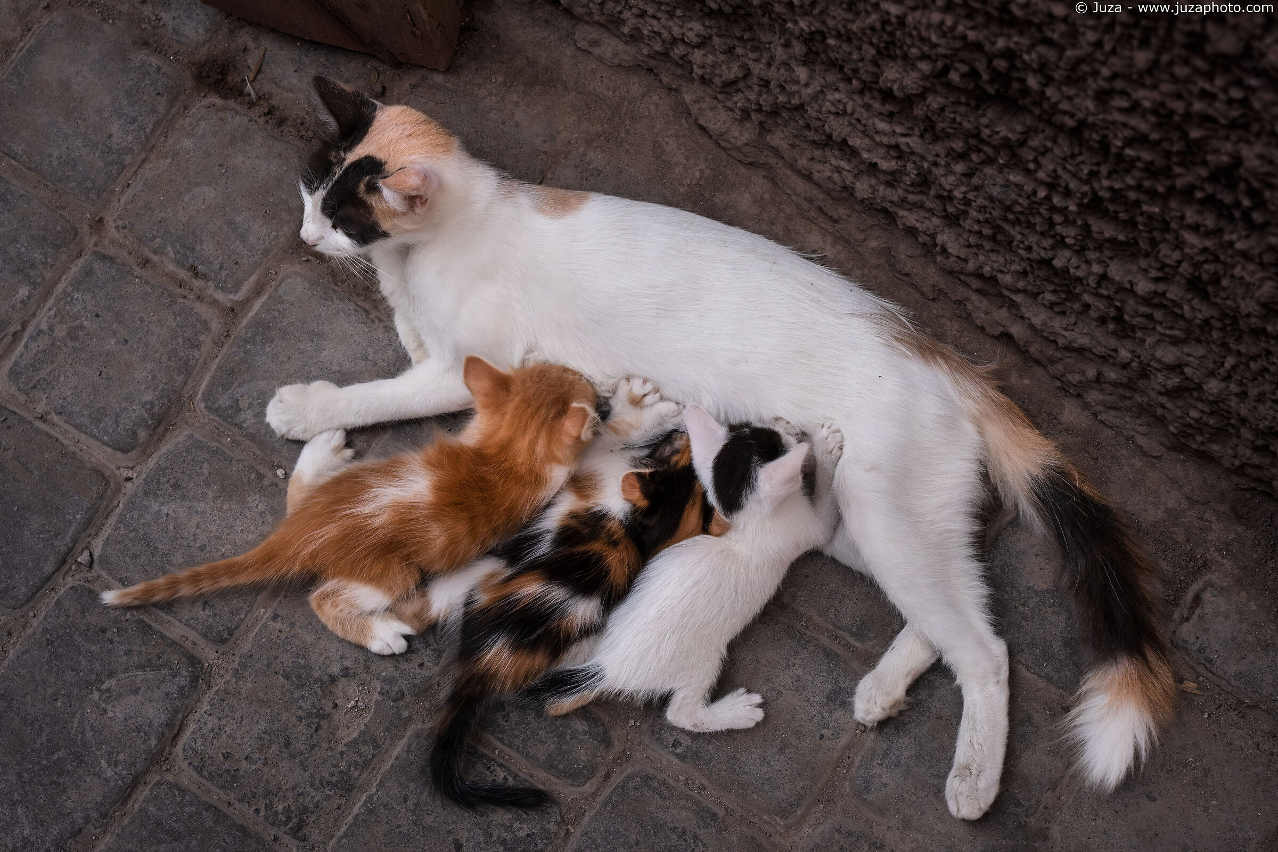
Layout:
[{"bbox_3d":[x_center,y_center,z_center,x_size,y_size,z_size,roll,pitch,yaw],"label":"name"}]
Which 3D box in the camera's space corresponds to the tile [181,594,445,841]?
[{"bbox_3d":[-0.194,0.177,1.747,0.101,0.027,0.115,31,69,6],"label":"tile"}]

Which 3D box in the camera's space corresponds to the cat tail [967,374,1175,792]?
[{"bbox_3d":[0.266,0.086,1.779,0.080,0.058,0.264,-13,71,-11],"label":"cat tail"}]

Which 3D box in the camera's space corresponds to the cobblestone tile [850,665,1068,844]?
[{"bbox_3d":[0.186,0.192,1.686,0.099,0.030,0.090,31,75,12],"label":"cobblestone tile"}]

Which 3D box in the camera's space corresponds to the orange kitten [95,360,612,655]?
[{"bbox_3d":[-0.157,0.052,1.687,0.302,0.090,0.139,-30,72,-7],"label":"orange kitten"}]

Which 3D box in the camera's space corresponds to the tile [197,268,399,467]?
[{"bbox_3d":[-0.193,-0.025,1.779,0.099,0.030,0.099,31,75,12],"label":"tile"}]

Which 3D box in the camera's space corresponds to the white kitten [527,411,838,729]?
[{"bbox_3d":[0.043,0.083,1.662,0.117,0.100,0.218,31,75,12],"label":"white kitten"}]

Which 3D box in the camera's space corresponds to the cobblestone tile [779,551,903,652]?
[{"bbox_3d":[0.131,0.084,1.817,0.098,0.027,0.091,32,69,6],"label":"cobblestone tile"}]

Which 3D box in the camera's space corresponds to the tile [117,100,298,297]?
[{"bbox_3d":[-0.263,-0.138,1.858,0.091,0.027,0.102,31,69,6],"label":"tile"}]

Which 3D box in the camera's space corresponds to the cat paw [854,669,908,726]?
[{"bbox_3d":[0.135,0.152,1.673,0.027,0.025,0.032,34,76,13],"label":"cat paw"}]

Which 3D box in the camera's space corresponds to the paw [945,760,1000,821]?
[{"bbox_3d":[0.196,0.213,1.746,0.031,0.028,0.038,13,69,-1],"label":"paw"}]

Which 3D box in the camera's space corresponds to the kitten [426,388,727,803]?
[{"bbox_3d":[-0.040,0.101,1.668,0.248,0.085,0.132,-44,75,-11],"label":"kitten"}]

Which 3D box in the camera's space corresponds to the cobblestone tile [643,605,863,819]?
[{"bbox_3d":[0.069,0.162,1.702,0.098,0.030,0.093,31,75,12],"label":"cobblestone tile"}]

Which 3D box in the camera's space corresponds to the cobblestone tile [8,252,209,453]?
[{"bbox_3d":[-0.322,-0.041,1.815,0.086,0.027,0.099,30,69,6],"label":"cobblestone tile"}]

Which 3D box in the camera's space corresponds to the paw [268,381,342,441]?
[{"bbox_3d":[-0.196,-0.009,1.743,0.041,0.028,0.032,-10,71,-1],"label":"paw"}]

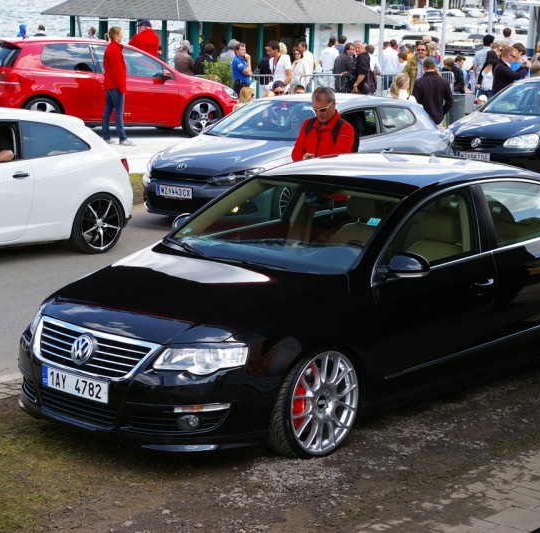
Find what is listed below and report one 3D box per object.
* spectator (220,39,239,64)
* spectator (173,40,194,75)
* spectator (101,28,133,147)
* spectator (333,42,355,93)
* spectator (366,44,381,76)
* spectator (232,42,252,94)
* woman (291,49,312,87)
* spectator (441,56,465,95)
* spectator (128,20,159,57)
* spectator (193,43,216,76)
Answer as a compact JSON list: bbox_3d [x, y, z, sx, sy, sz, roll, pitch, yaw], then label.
[{"bbox_3d":[-0.763,-3.641,29.645,0.500,1.740,0.320,4,10,17],"label":"spectator"},{"bbox_3d":[-1.689,-3.558,29.157,0.500,1.720,0.330,3,11,9],"label":"spectator"},{"bbox_3d":[-2.288,-2.699,22.258,0.420,1.740,0.460,2,10,3],"label":"spectator"},{"bbox_3d":[1.352,-3.281,27.740,0.380,1.750,0.500,1,9,3],"label":"spectator"},{"bbox_3d":[2.013,-3.503,29.458,0.480,1.740,0.330,-1,11,-12],"label":"spectator"},{"bbox_3d":[-0.547,-3.187,27.146,0.360,1.760,0.480,5,10,20],"label":"spectator"},{"bbox_3d":[0.566,-3.575,30.135,0.480,1.620,0.320,2,10,6],"label":"woman"},{"bbox_3d":[3.258,-2.980,26.622,0.450,1.520,0.500,-2,10,-18],"label":"spectator"},{"bbox_3d":[-2.284,-3.554,26.964,0.550,1.800,0.380,-3,11,-24],"label":"spectator"},{"bbox_3d":[-1.250,-3.426,28.739,0.500,1.740,0.360,6,11,30],"label":"spectator"}]

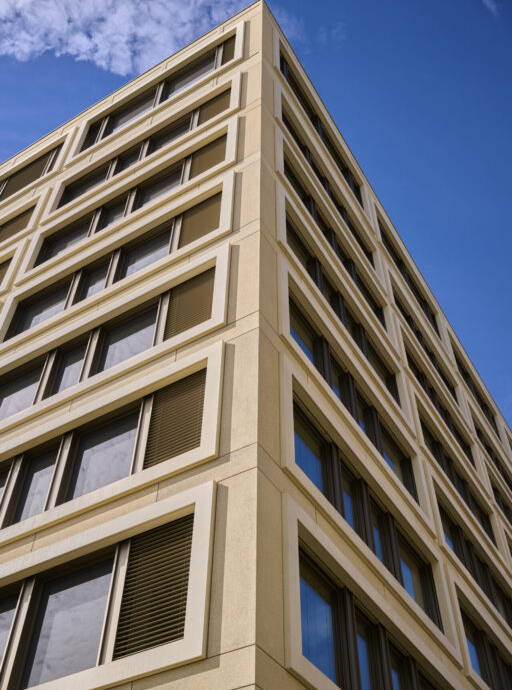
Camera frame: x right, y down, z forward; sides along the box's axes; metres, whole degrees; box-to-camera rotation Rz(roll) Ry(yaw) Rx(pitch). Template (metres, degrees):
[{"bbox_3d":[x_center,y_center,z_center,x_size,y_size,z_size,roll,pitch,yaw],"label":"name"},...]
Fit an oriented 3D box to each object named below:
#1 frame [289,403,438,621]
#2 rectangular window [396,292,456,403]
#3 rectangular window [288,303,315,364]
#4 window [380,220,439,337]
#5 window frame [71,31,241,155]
[{"bbox_3d":[2.290,3.608,15.558,0.192,2.105,7.017,-25,-54,20],"label":"frame"},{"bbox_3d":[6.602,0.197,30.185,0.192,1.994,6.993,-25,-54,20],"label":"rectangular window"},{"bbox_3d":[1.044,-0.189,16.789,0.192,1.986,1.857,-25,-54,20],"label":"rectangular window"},{"bbox_3d":[6.648,-2.729,33.639,0.192,2.993,6.993,-25,-54,20],"label":"window"},{"bbox_3d":[-3.582,-9.115,28.271,6.989,3.141,0.252,-25,-54,20],"label":"window frame"}]

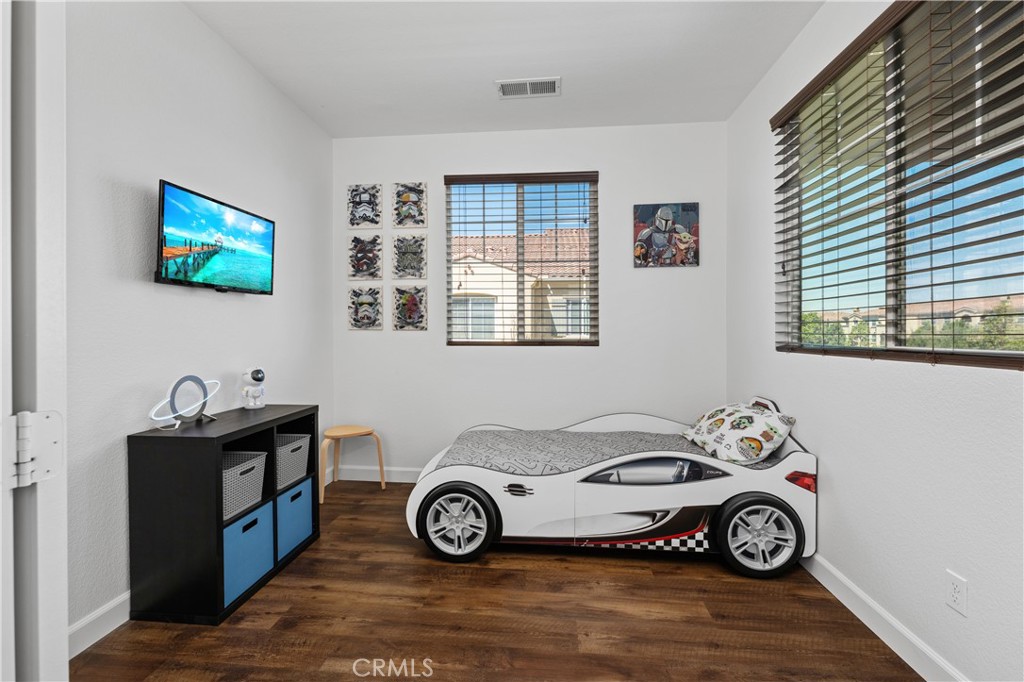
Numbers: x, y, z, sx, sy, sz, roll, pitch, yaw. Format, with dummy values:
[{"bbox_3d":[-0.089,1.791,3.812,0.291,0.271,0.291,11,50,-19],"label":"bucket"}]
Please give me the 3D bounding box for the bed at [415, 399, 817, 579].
[{"bbox_3d":[0.505,0.738,2.658,2.044,0.803,1.078,0,1,5],"label":"bed"}]

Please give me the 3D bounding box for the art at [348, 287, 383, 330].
[{"bbox_3d":[-1.172,-0.262,3.423,0.283,0.355,0.018,0,0,5],"label":"art"}]

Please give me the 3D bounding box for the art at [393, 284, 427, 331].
[{"bbox_3d":[-0.798,-0.254,3.362,0.278,0.356,0.018,0,1,5],"label":"art"}]

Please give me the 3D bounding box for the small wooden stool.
[{"bbox_3d":[-1.254,0.902,3.177,0.480,0.455,0.430,0,1,20],"label":"small wooden stool"}]

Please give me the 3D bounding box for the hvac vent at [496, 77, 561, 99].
[{"bbox_3d":[0.114,-1.616,2.750,0.404,0.014,0.215,0,0,5],"label":"hvac vent"}]

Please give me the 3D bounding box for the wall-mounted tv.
[{"bbox_3d":[-1.466,-0.471,2.152,0.060,0.426,0.730,4,3,5],"label":"wall-mounted tv"}]

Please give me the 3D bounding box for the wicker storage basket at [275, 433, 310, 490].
[{"bbox_3d":[-1.321,0.647,2.307,0.335,0.215,0.262,0,1,5],"label":"wicker storage basket"}]

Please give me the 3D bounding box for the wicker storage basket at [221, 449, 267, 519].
[{"bbox_3d":[-1.347,0.646,1.905,0.340,0.224,0.285,0,0,5],"label":"wicker storage basket"}]

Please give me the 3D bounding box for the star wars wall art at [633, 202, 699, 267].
[{"bbox_3d":[1.159,-0.789,3.195,0.473,0.471,0.022,0,0,5],"label":"star wars wall art"}]

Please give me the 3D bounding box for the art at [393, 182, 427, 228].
[{"bbox_3d":[-0.806,-1.072,3.382,0.283,0.355,0.018,0,0,5],"label":"art"}]

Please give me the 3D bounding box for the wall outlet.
[{"bbox_3d":[1.417,0.804,1.361,0.007,0.115,0.071,0,0,5],"label":"wall outlet"}]

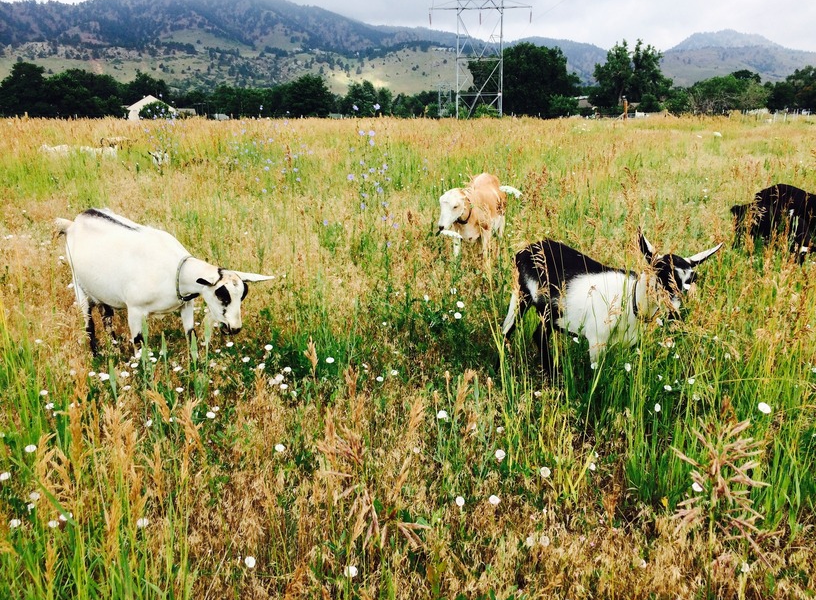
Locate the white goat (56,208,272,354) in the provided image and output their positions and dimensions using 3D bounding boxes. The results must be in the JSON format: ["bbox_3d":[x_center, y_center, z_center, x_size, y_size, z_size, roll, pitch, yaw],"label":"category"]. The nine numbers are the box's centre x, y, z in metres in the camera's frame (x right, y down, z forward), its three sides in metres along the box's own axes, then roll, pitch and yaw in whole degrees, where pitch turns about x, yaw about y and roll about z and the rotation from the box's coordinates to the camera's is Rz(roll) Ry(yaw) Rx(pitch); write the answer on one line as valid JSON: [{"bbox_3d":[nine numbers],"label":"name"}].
[{"bbox_3d":[-1.110,0.002,3.270,0.960,0.760,0.320,8,17,27],"label":"white goat"}]

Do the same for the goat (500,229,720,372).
[{"bbox_3d":[0.890,0.067,3.142,0.900,0.700,0.310,11,18,35],"label":"goat"}]

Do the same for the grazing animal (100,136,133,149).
[{"bbox_3d":[-6.750,-3.397,16.169,0.950,0.720,0.320,1,15,2],"label":"grazing animal"}]

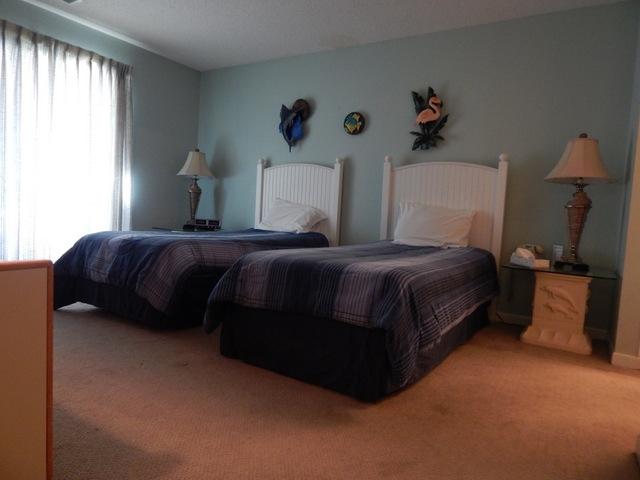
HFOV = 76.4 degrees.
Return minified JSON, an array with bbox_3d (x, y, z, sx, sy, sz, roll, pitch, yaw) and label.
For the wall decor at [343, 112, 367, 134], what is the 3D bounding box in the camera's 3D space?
[{"bbox_3d":[0.341,-1.141,3.989,0.222,0.222,0.035,6,5,31],"label":"wall decor"}]

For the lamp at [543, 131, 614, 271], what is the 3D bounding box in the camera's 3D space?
[{"bbox_3d":[1.795,-0.268,2.842,0.400,0.940,0.400,6,5,31],"label":"lamp"}]

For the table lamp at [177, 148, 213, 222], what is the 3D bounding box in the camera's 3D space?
[{"bbox_3d":[-1.412,-0.587,4.639,0.400,0.935,0.400,6,5,31],"label":"table lamp"}]

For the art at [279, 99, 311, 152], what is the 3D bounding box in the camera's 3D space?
[{"bbox_3d":[-0.268,-1.215,4.330,0.360,0.555,0.080,6,5,31],"label":"art"}]

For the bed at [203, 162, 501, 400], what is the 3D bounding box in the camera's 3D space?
[{"bbox_3d":[0.458,-0.022,2.791,1.200,1.370,2.010,6,6,35],"label":"bed"}]

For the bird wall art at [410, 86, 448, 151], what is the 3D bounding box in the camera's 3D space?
[{"bbox_3d":[0.967,-1.071,3.592,0.335,0.555,0.050,6,5,31],"label":"bird wall art"}]

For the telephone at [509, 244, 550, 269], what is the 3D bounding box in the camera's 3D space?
[{"bbox_3d":[1.518,0.117,2.939,0.200,0.140,0.230,-1,6,-43],"label":"telephone"}]

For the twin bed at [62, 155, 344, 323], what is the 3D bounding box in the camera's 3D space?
[{"bbox_3d":[-0.830,-0.159,3.607,1.190,1.370,1.990,6,5,34],"label":"twin bed"}]

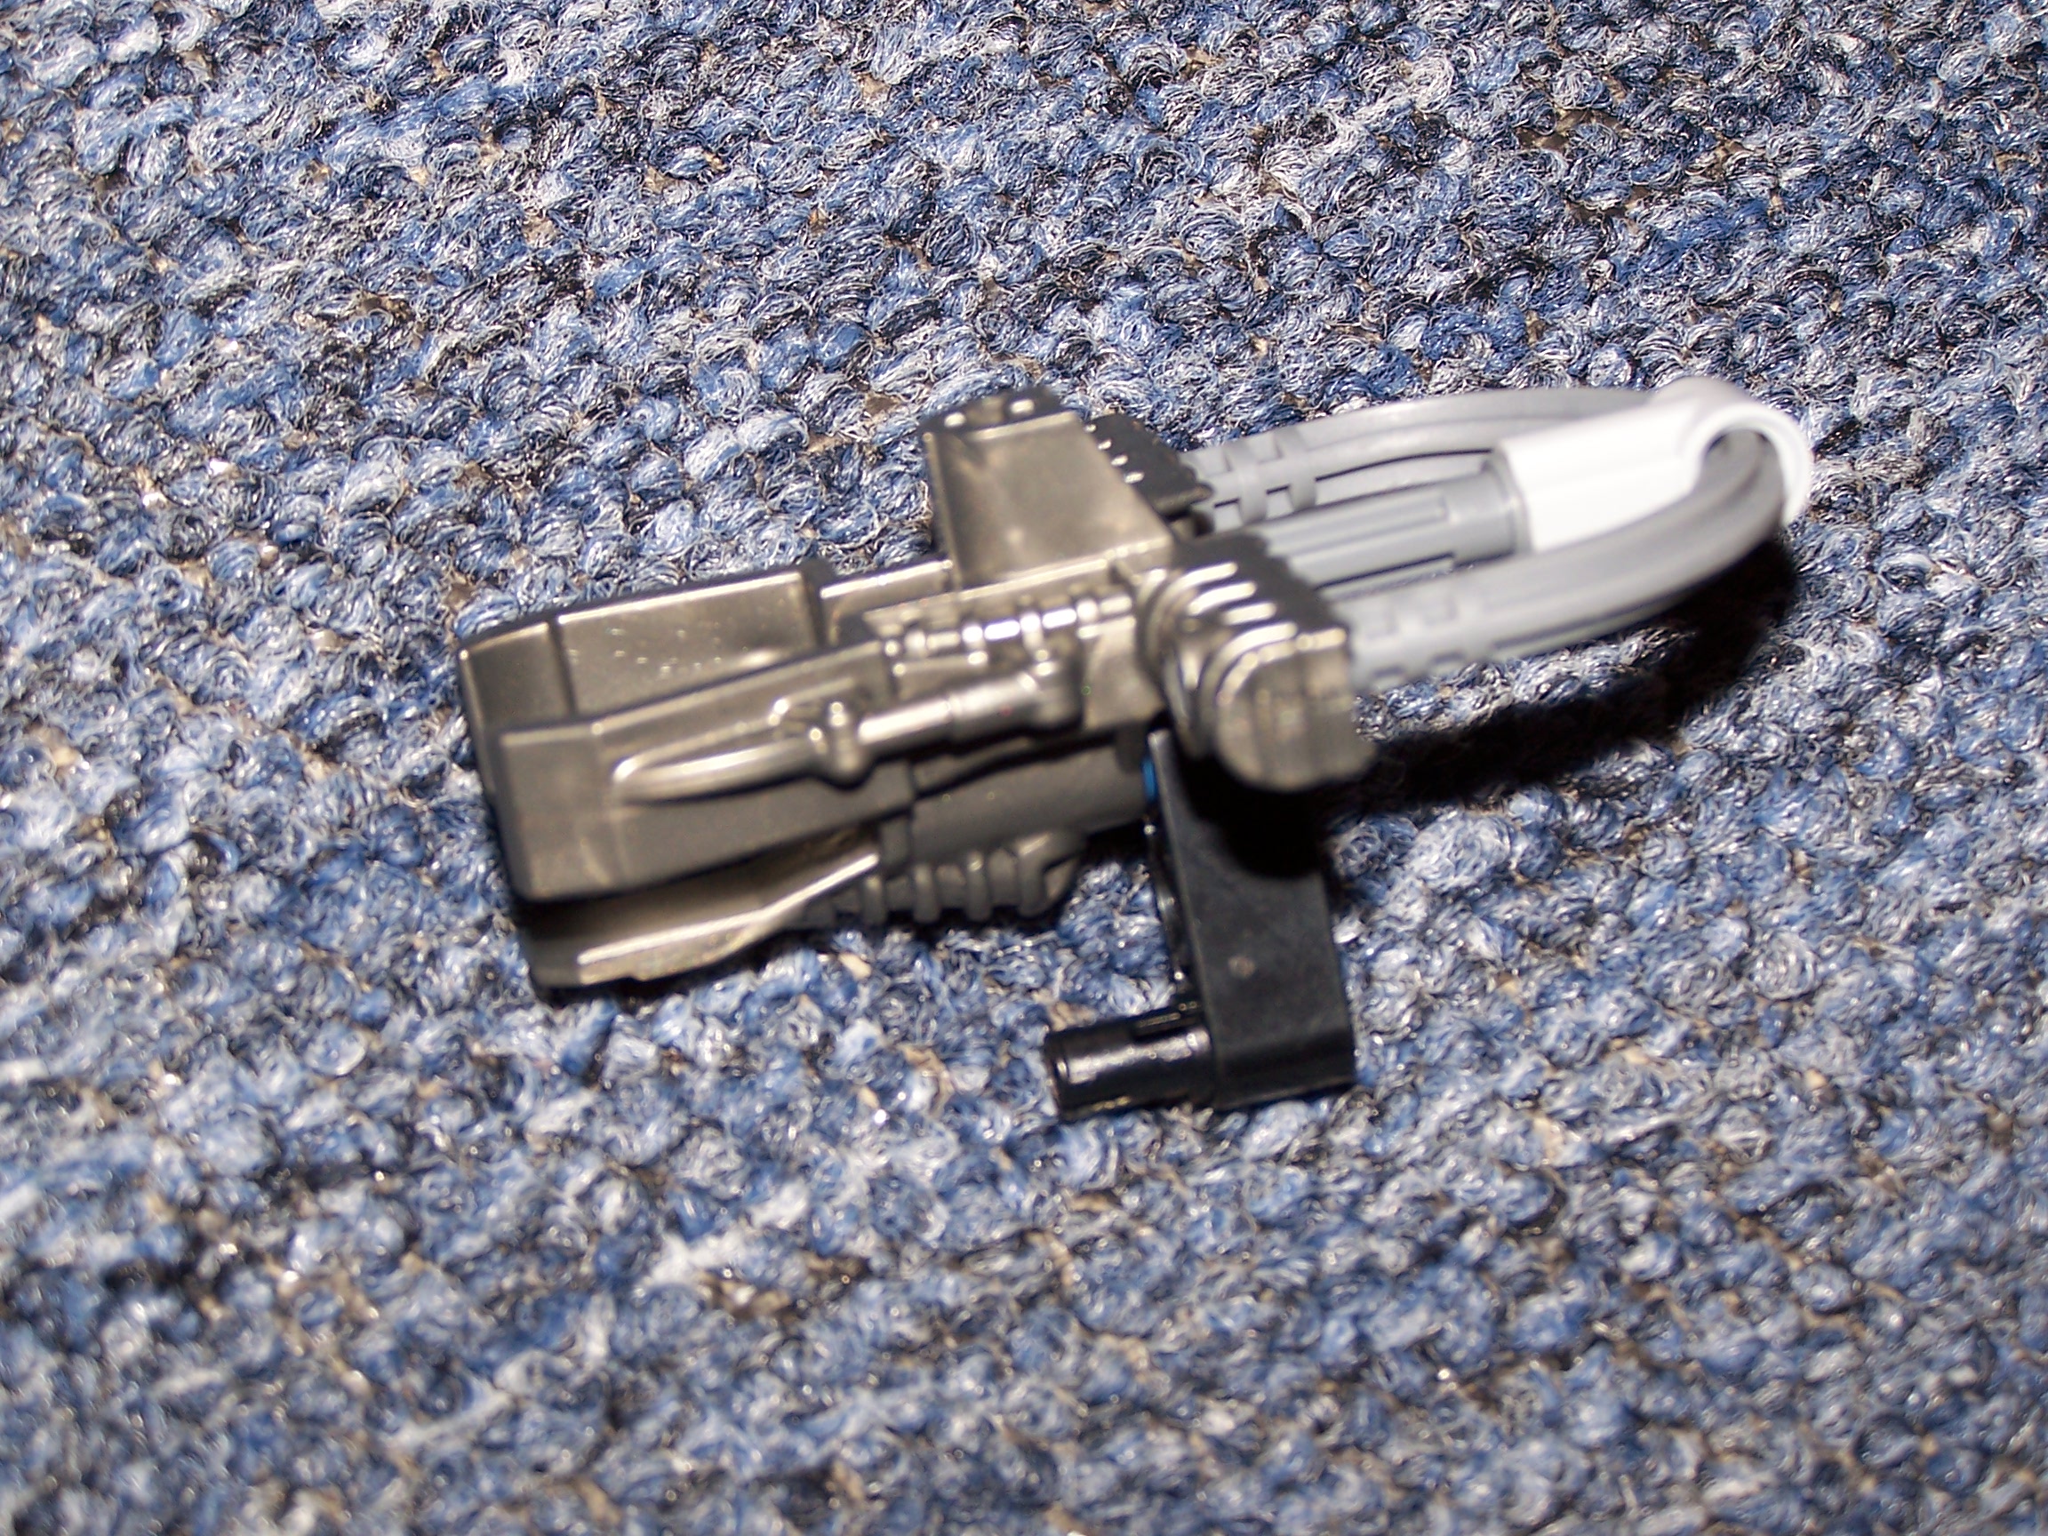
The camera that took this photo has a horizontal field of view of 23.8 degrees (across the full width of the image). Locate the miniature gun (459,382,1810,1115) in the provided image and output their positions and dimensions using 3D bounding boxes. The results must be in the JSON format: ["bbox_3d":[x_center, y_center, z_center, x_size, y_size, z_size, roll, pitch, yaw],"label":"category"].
[{"bbox_3d":[0.009,0.001,0.263,0.073,0.037,0.038,-12,21,-9],"label":"miniature gun"}]

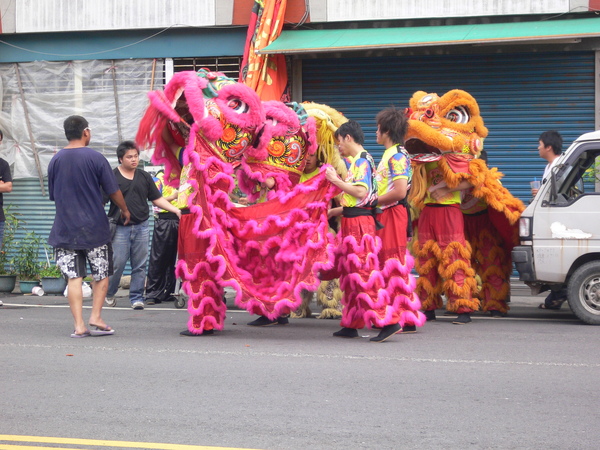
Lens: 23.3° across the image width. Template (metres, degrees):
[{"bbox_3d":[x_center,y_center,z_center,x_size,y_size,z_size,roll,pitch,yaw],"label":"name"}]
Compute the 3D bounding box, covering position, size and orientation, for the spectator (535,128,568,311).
[{"bbox_3d":[2.444,-0.046,14.150,0.420,1.725,0.500,0,1,5],"label":"spectator"}]

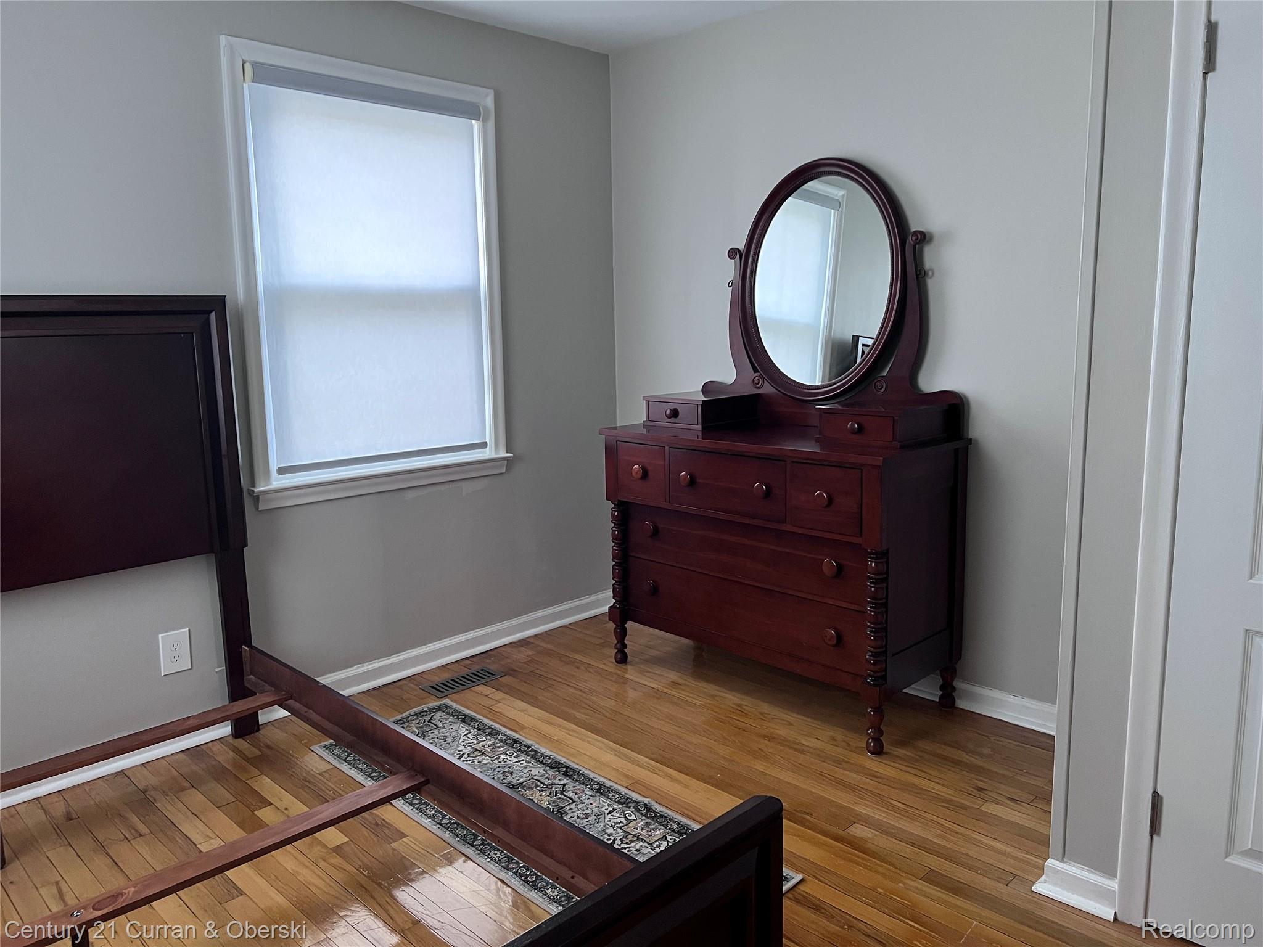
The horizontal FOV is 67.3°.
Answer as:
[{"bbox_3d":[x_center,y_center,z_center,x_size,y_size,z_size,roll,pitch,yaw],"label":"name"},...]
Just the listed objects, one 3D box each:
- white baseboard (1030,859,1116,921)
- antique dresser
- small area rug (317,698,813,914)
[{"bbox_3d":[0.996,0.923,2.127,0.034,0.082,0.175,-10,13,-44],"label":"white baseboard"},{"bbox_3d":[0.490,-0.141,3.288,0.565,1.840,1.175,-10,13,-44],"label":"antique dresser"},{"bbox_3d":[-0.300,0.908,2.617,0.515,0.010,1.545,-10,12,-43],"label":"small area rug"}]

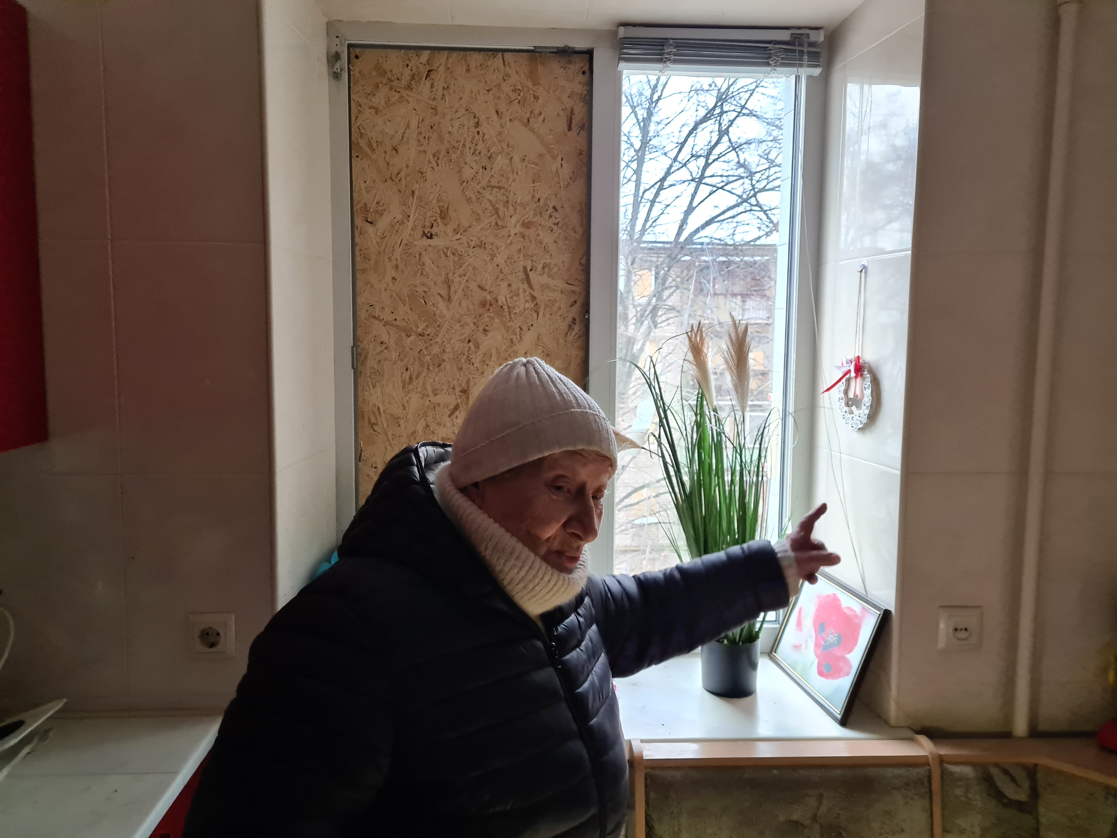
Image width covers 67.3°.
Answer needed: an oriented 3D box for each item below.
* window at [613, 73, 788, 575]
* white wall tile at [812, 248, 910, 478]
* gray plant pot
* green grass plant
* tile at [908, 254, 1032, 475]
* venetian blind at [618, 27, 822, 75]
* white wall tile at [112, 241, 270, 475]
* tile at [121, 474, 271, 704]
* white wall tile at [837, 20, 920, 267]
[{"bbox_3d":[0.325,-0.142,1.879,0.390,1.215,0.050,0,6,-3],"label":"window"},{"bbox_3d":[0.603,-0.116,1.666,0.010,0.400,0.321,-1,6,-10],"label":"white wall tile"},{"bbox_3d":[0.362,0.512,1.767,0.126,0.104,0.126,0,6,0],"label":"gray plant pot"},{"bbox_3d":[0.296,0.138,1.726,0.277,0.679,0.220,0,6,-3],"label":"green grass plant"},{"bbox_3d":[0.754,-0.100,1.520,0.250,0.400,0.010,0,6,-3],"label":"tile"},{"bbox_3d":[0.342,-0.772,1.765,0.438,0.089,0.045,0,6,-3],"label":"venetian blind"},{"bbox_3d":[-0.628,-0.103,1.451,0.265,0.400,0.010,0,6,-3],"label":"white wall tile"},{"bbox_3d":[-0.631,0.295,1.491,0.265,0.400,0.010,0,6,-3],"label":"tile"},{"bbox_3d":[0.610,-0.512,1.601,0.010,0.400,0.270,-1,6,-10],"label":"white wall tile"}]

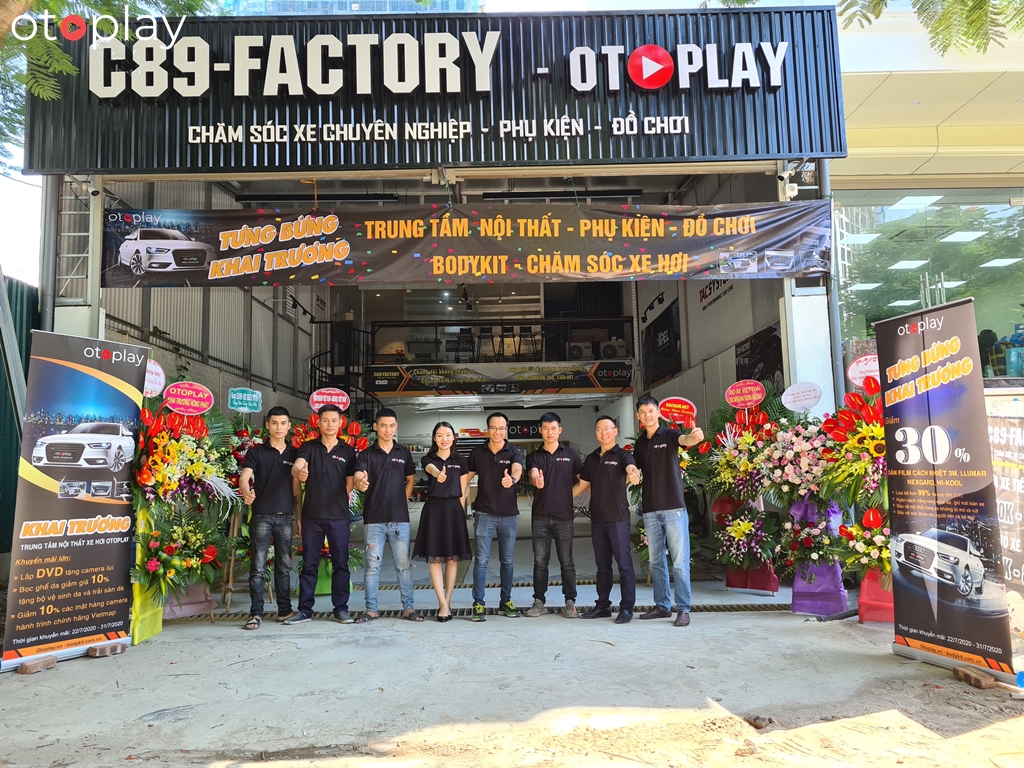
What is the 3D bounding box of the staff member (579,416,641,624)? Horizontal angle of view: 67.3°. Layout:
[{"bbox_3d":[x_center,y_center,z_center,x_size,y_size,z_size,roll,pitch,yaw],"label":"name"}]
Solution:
[{"bbox_3d":[0.777,1.058,6.196,0.500,1.603,0.520,-2,-6,7],"label":"staff member"}]

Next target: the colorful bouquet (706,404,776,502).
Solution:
[{"bbox_3d":[2.204,0.679,7.355,0.650,0.820,0.450,-4,-7,29],"label":"colorful bouquet"}]

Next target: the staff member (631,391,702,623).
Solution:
[{"bbox_3d":[1.223,0.956,6.012,0.560,1.740,0.500,-3,-6,14],"label":"staff member"}]

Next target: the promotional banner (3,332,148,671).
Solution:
[{"bbox_3d":[-2.850,0.745,5.120,0.120,2.090,0.845,-2,-7,30],"label":"promotional banner"}]

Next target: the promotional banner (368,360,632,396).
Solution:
[{"bbox_3d":[-0.218,-0.095,14.000,4.860,0.619,0.050,-1,-6,1],"label":"promotional banner"}]

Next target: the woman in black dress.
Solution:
[{"bbox_3d":[-0.587,1.094,6.271,0.470,1.596,0.520,-1,-6,-2],"label":"woman in black dress"}]

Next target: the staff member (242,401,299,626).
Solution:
[{"bbox_3d":[-1.962,1.059,6.299,0.520,1.740,0.480,0,-6,-11],"label":"staff member"}]

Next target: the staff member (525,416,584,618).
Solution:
[{"bbox_3d":[0.349,1.043,6.314,0.483,1.670,0.480,-2,-6,3],"label":"staff member"}]

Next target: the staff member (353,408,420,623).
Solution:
[{"bbox_3d":[-1.030,1.054,6.312,0.547,1.710,0.500,-1,-6,-3],"label":"staff member"}]

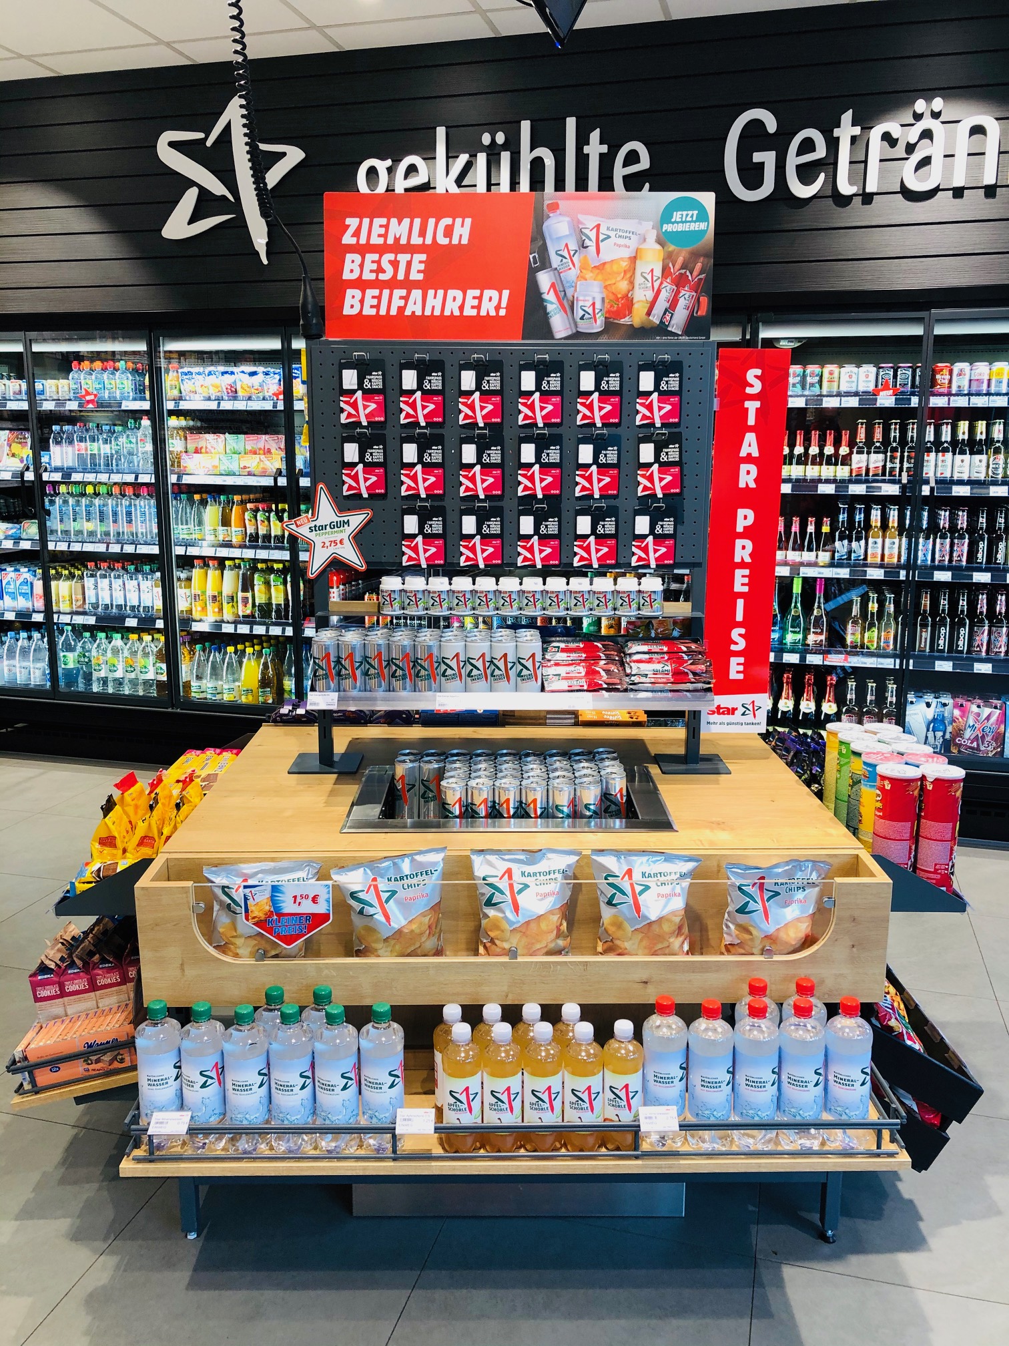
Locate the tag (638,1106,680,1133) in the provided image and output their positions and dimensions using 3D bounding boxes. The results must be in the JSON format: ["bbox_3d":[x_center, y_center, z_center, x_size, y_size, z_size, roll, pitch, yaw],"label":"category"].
[{"bbox_3d":[0.247,0.711,1.736,0.060,0.003,0.042,0,44,-1],"label":"tag"}]

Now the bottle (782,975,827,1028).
[{"bbox_3d":[0.508,0.640,1.861,0.072,0.242,0.072,0,12,-1],"label":"bottle"}]

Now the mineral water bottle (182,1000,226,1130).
[{"bbox_3d":[-0.487,0.653,1.772,0.072,0.242,0.072,0,12,-1],"label":"mineral water bottle"}]

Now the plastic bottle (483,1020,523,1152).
[{"bbox_3d":[-0.002,0.671,1.769,0.065,0.211,0.065,0,12,-1],"label":"plastic bottle"}]

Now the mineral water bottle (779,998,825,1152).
[{"bbox_3d":[0.483,0.650,1.779,0.074,0.246,0.074,0,12,-1],"label":"mineral water bottle"}]

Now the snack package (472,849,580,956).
[{"bbox_3d":[0.037,0.413,1.909,0.183,0.205,0.075,0,12,-1],"label":"snack package"}]

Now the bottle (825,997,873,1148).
[{"bbox_3d":[0.562,0.652,1.794,0.072,0.247,0.072,0,12,-1],"label":"bottle"}]

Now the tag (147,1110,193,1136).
[{"bbox_3d":[-0.531,0.717,1.729,0.060,0.003,0.042,0,44,-1],"label":"tag"}]

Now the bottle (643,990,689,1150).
[{"bbox_3d":[0.262,0.651,1.797,0.072,0.247,0.072,0,12,-1],"label":"bottle"}]

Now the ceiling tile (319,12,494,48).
[{"bbox_3d":[-0.343,-2.376,4.022,0.605,0.020,0.235,3,12,15],"label":"ceiling tile"}]

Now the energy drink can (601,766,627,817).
[{"bbox_3d":[0.229,0.272,2.269,0.053,0.134,0.053,0,12,0],"label":"energy drink can"}]

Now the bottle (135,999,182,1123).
[{"bbox_3d":[-0.560,0.654,1.783,0.072,0.247,0.072,0,12,-1],"label":"bottle"}]

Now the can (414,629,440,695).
[{"bbox_3d":[-0.163,-0.008,2.314,0.053,0.135,0.053,0,12,-1],"label":"can"}]

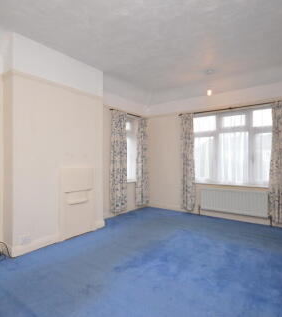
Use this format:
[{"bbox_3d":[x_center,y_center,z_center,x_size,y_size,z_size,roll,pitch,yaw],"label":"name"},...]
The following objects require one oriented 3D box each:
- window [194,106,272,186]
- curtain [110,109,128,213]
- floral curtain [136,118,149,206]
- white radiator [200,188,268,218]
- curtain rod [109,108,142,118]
[{"bbox_3d":[1.635,-0.199,3.656,1.405,1.405,0.098,0,0,34],"label":"window"},{"bbox_3d":[-0.418,0.084,3.815,0.108,1.916,0.415,0,0,40],"label":"curtain"},{"bbox_3d":[0.028,0.068,4.349,0.108,1.896,0.395,0,0,40],"label":"floral curtain"},{"bbox_3d":[1.632,0.779,3.560,1.091,0.422,0.088,0,0,34],"label":"white radiator"},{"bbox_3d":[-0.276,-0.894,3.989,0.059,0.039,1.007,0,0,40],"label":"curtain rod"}]

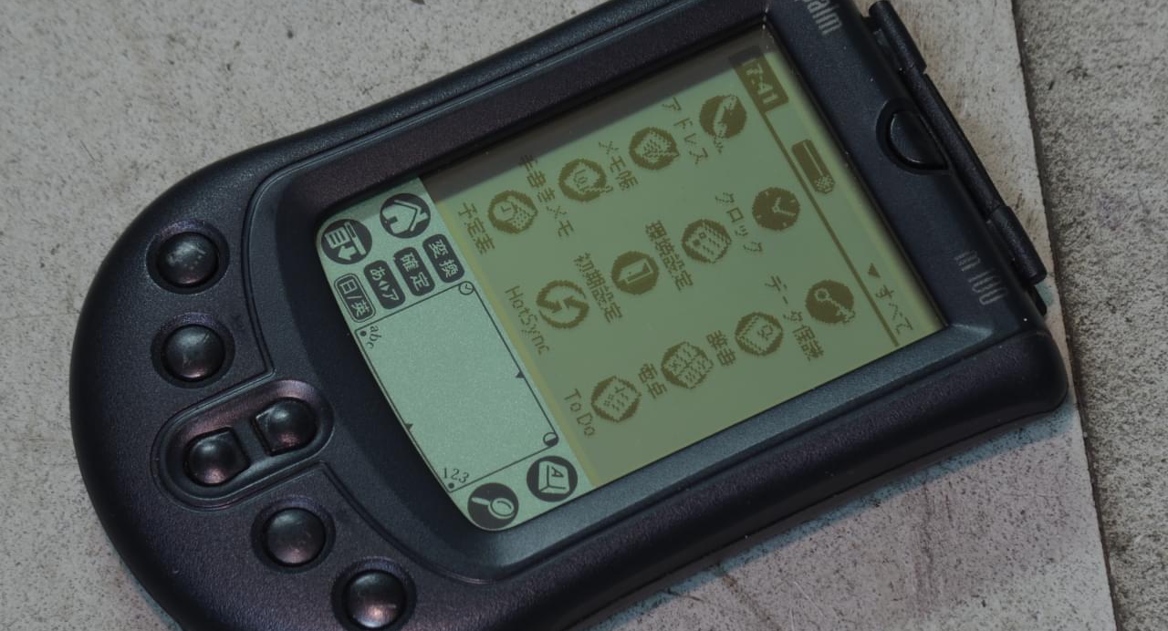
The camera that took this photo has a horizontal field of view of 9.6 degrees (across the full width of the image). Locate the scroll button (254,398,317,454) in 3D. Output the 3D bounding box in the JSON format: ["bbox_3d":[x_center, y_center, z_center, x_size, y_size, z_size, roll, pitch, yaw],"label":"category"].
[{"bbox_3d":[-0.037,0.014,0.853,0.008,0.003,0.007,-24,65,-13],"label":"scroll button"}]

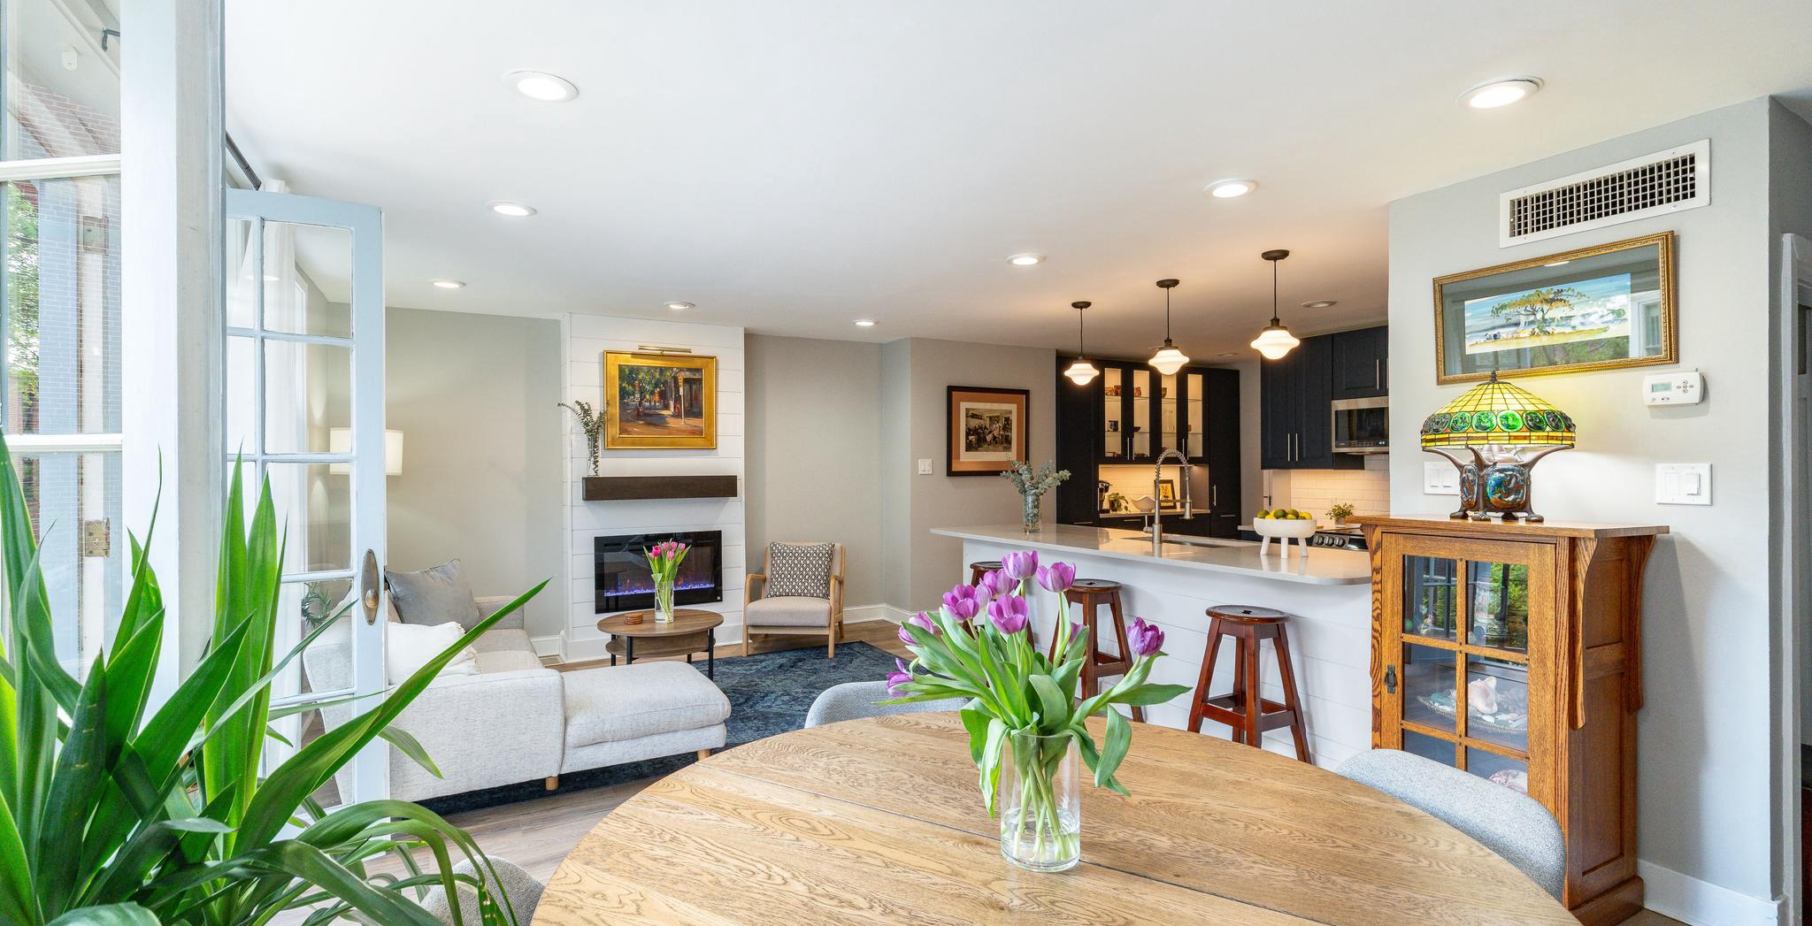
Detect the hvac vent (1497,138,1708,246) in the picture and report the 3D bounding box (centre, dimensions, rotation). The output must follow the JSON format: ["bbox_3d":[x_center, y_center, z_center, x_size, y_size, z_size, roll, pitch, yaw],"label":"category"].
[{"bbox_3d":[2.216,-0.852,2.591,0.025,0.195,0.540,0,0,-30],"label":"hvac vent"}]

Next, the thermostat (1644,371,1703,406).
[{"bbox_3d":[2.300,-0.222,2.418,0.033,0.098,0.124,0,0,-30],"label":"thermostat"}]

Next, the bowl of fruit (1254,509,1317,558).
[{"bbox_3d":[1.890,0.358,4.010,0.312,0.235,0.312,0,0,0],"label":"bowl of fruit"}]

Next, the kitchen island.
[{"bbox_3d":[1.417,0.928,4.723,1.080,0.920,2.950,0,0,-29],"label":"kitchen island"}]

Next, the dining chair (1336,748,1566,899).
[{"bbox_3d":[0.835,1.013,1.510,0.560,0.800,0.510,0,0,-21],"label":"dining chair"}]

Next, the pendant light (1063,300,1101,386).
[{"bbox_3d":[1.140,-0.763,5.196,0.225,0.525,0.225,0,0,0],"label":"pendant light"}]

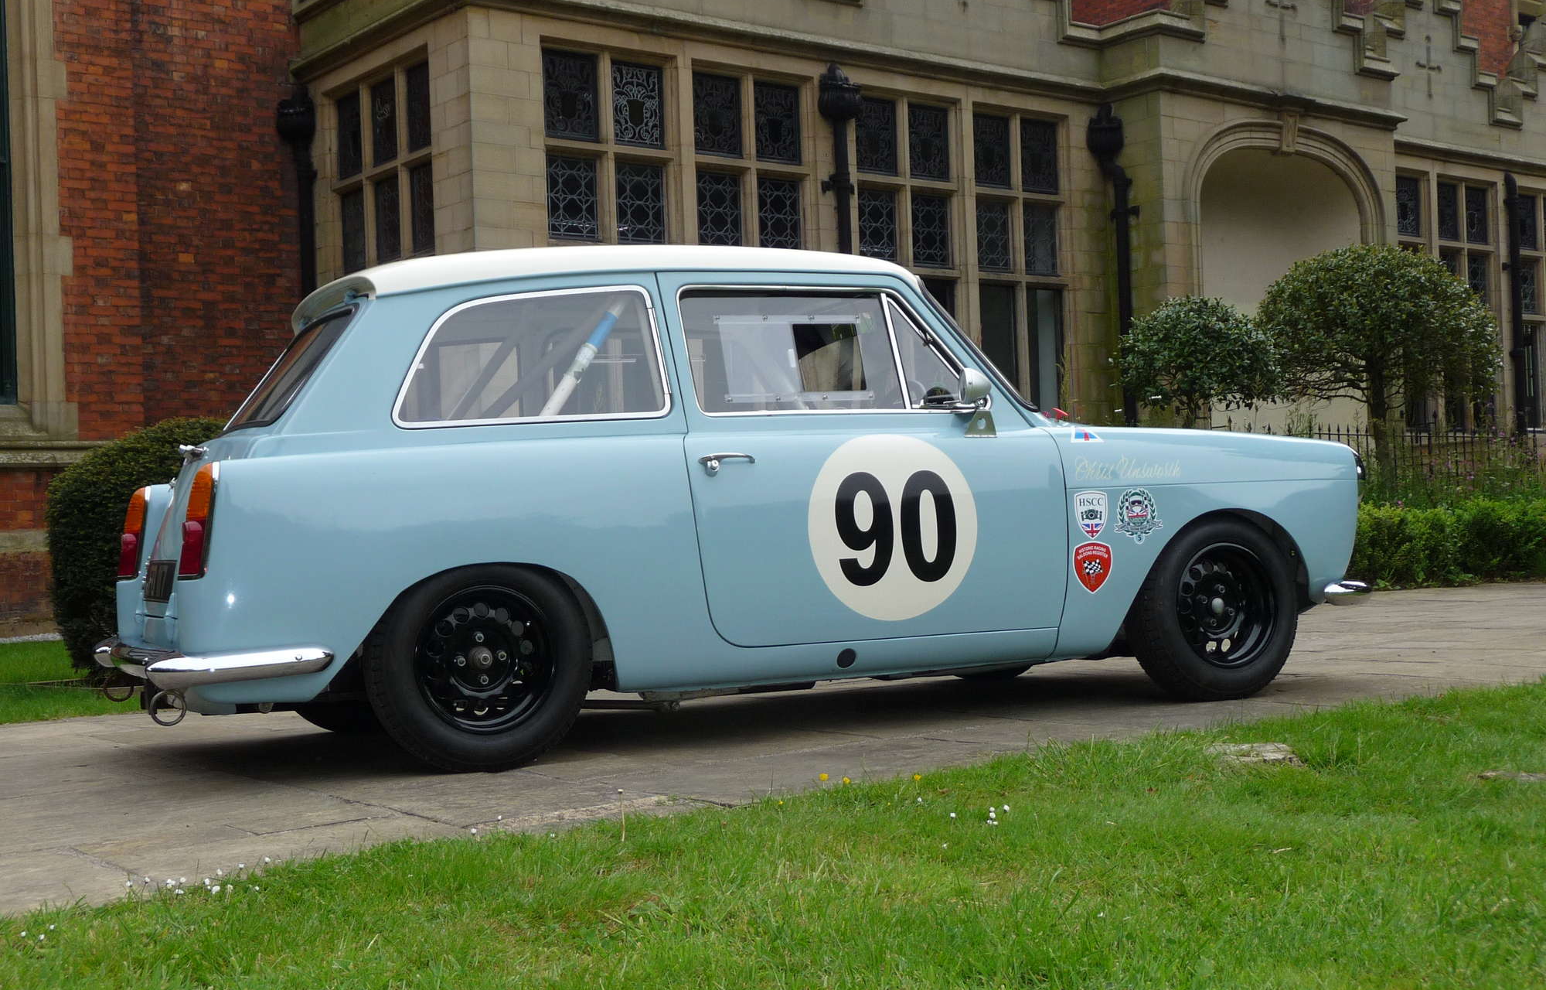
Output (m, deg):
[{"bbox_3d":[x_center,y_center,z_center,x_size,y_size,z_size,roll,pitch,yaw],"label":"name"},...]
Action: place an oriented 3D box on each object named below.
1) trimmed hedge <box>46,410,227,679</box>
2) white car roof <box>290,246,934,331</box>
[{"bbox_3d":[-2.835,0.251,9.600,1.540,1.270,1.520,-2,-1,0],"label":"trimmed hedge"},{"bbox_3d":[-0.527,-0.587,5.515,1.680,0.225,1.140,-2,-1,-25],"label":"white car roof"}]

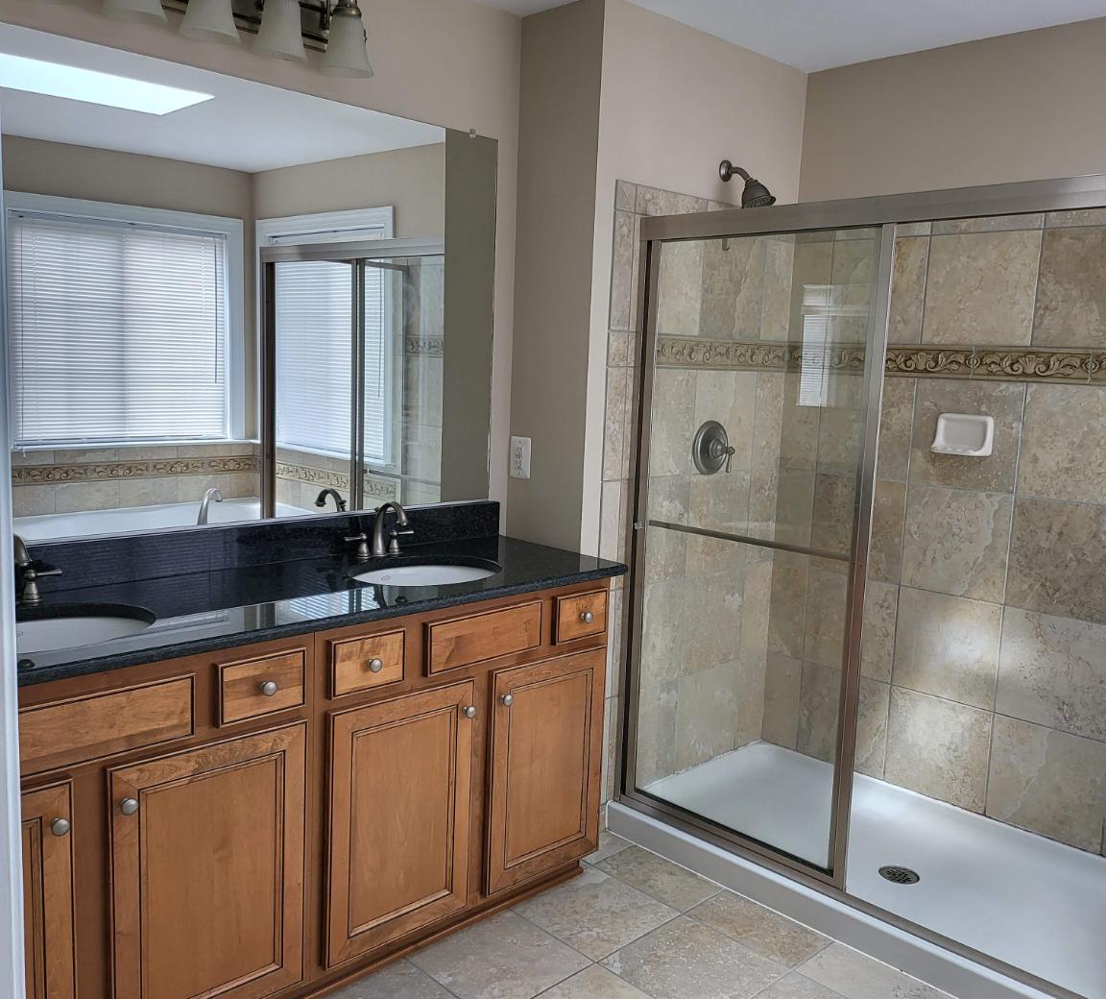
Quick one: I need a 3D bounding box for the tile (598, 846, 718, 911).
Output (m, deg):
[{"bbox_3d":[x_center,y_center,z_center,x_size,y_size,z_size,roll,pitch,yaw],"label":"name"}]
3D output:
[{"bbox_3d":[0.299,1.081,2.916,0.183,0.010,0.329,-6,11,-44],"label":"tile"}]

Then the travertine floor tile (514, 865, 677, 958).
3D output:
[{"bbox_3d":[0.110,1.100,2.731,0.335,0.010,0.329,-6,11,-44],"label":"travertine floor tile"}]

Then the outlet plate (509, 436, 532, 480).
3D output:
[{"bbox_3d":[-0.101,-0.124,3.091,0.007,0.120,0.077,-6,11,-44],"label":"outlet plate"}]

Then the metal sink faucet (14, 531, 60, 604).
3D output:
[{"bbox_3d":[-1.114,0.149,2.111,0.235,0.157,0.158,-5,11,-44],"label":"metal sink faucet"}]

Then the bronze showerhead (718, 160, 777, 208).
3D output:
[{"bbox_3d":[0.599,-0.968,3.150,0.105,0.170,0.175,-5,11,-44],"label":"bronze showerhead"}]

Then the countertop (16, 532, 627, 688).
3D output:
[{"bbox_3d":[-0.660,0.226,2.302,1.859,0.032,0.556,-6,11,-44],"label":"countertop"}]

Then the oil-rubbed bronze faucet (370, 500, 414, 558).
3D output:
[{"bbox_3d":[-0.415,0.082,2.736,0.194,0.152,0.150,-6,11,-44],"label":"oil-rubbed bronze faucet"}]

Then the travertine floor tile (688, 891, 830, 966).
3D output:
[{"bbox_3d":[0.541,1.122,2.679,0.203,0.010,0.328,-5,11,-44],"label":"travertine floor tile"}]

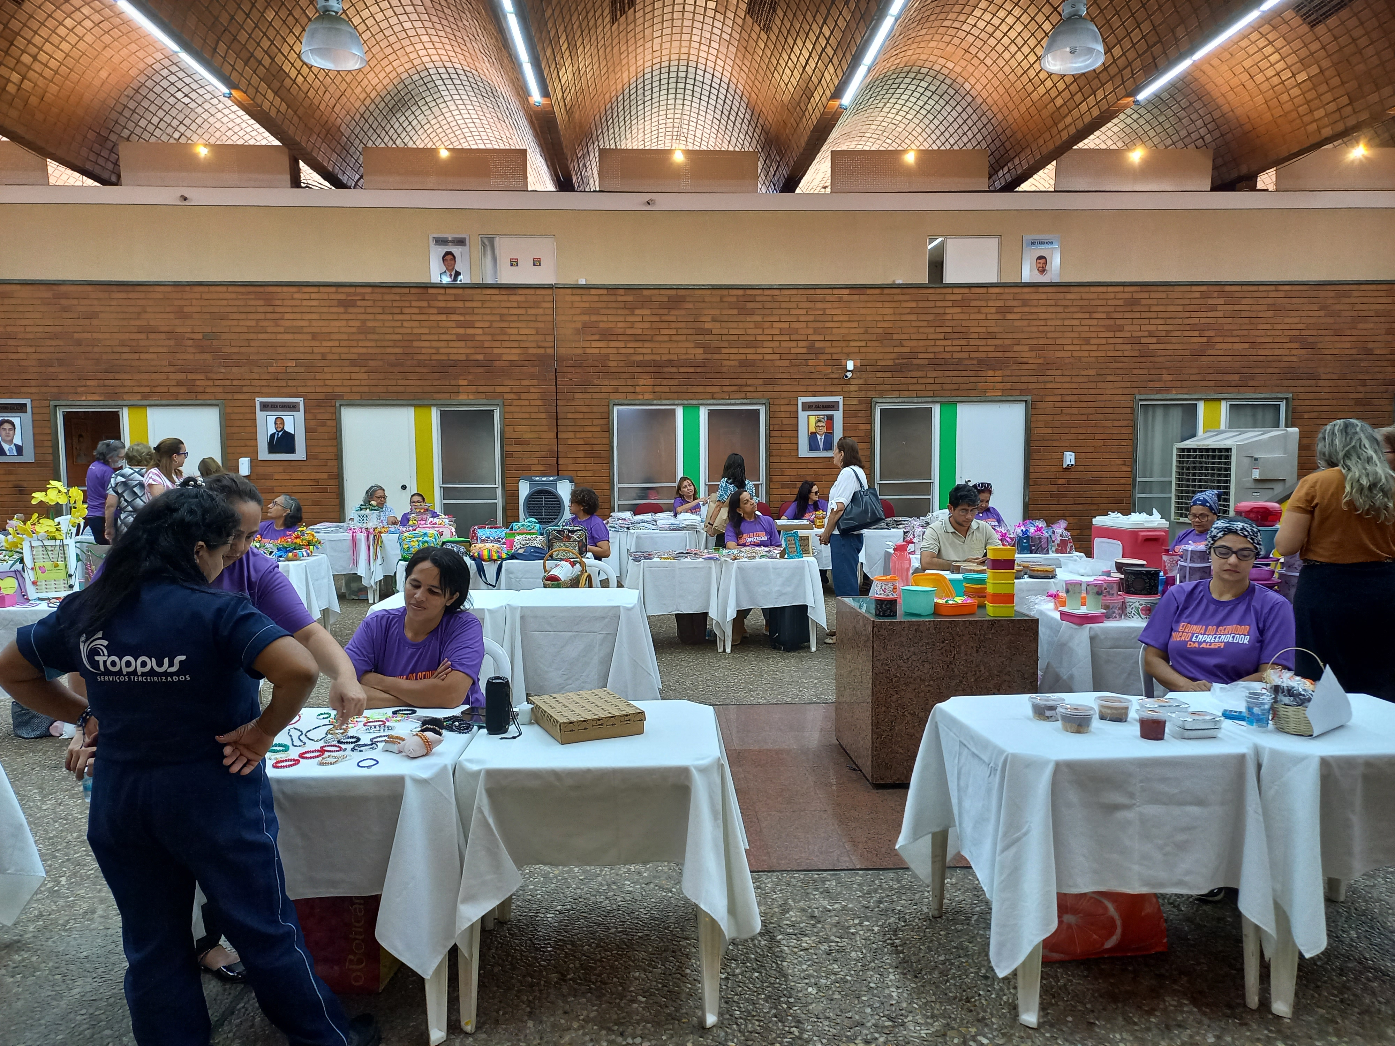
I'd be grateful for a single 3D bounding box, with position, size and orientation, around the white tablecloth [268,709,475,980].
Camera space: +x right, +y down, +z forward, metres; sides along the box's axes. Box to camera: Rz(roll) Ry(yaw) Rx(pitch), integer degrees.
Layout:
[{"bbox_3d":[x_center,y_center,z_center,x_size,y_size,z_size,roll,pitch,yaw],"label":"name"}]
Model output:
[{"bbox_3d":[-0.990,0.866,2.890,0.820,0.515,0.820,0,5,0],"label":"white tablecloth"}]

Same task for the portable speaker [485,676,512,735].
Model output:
[{"bbox_3d":[-0.584,0.533,2.946,0.072,0.155,0.072,0,4,0],"label":"portable speaker"}]

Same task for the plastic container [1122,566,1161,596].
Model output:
[{"bbox_3d":[2.186,0.290,4.958,0.190,0.130,0.145,1,4,20],"label":"plastic container"}]

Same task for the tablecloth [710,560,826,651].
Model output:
[{"bbox_3d":[0.566,0.618,8.078,0.840,0.700,0.800,-1,4,-1],"label":"tablecloth"}]

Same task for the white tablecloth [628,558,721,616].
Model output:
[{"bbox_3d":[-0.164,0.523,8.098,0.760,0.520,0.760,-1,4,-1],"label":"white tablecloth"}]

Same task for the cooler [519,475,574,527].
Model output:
[{"bbox_3d":[-1.755,0.055,11.550,0.600,1.200,0.430,-1,5,-3],"label":"cooler"}]

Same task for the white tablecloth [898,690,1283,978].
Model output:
[{"bbox_3d":[1.110,0.857,2.975,0.820,0.545,0.820,-1,5,-7],"label":"white tablecloth"}]

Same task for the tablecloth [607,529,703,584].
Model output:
[{"bbox_3d":[-0.360,0.333,9.820,0.870,0.555,0.840,-1,5,-3],"label":"tablecloth"}]

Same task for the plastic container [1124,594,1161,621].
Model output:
[{"bbox_3d":[2.083,0.382,4.720,0.165,0.122,0.165,0,5,12],"label":"plastic container"}]

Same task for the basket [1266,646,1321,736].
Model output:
[{"bbox_3d":[1.720,0.469,2.890,0.150,0.242,0.150,2,5,30],"label":"basket"}]

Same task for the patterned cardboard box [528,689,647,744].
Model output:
[{"bbox_3d":[-0.335,0.574,3.006,0.247,0.061,0.331,-2,4,-25],"label":"patterned cardboard box"}]

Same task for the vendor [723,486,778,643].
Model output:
[{"bbox_3d":[0.468,0.338,8.497,0.480,1.218,0.820,-1,4,-9],"label":"vendor"}]

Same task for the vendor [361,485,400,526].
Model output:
[{"bbox_3d":[-3.680,0.172,11.535,0.500,1.220,0.720,-1,4,-9],"label":"vendor"}]

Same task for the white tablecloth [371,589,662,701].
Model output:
[{"bbox_3d":[-1.039,0.735,5.802,1.620,0.620,0.820,-1,4,-1],"label":"white tablecloth"}]

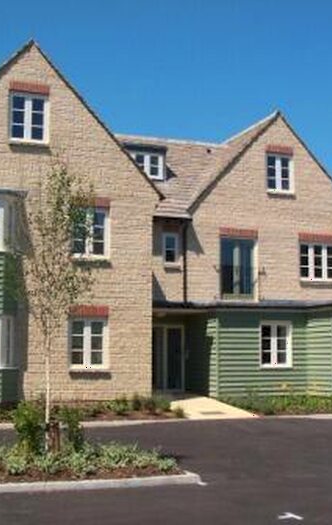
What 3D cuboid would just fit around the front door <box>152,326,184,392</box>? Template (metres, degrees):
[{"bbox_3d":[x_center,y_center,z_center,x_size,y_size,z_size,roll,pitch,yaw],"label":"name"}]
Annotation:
[{"bbox_3d":[0.048,3.011,25.080,1.133,2.033,0.120,2,-6,-20],"label":"front door"}]

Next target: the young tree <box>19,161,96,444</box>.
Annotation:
[{"bbox_3d":[-1.680,0.670,12.543,1.138,4.406,1.138,1,-6,-8],"label":"young tree"}]

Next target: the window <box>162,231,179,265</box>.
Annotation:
[{"bbox_3d":[0.181,-0.418,26.596,0.636,1.113,0.120,2,-6,-20],"label":"window"}]

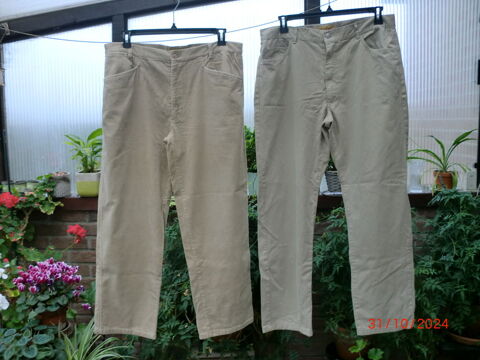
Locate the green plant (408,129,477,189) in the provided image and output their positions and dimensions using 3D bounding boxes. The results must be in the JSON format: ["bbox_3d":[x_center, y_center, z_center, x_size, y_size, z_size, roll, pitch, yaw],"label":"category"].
[{"bbox_3d":[1.135,-0.115,2.720,0.390,0.350,0.330,0,5,0],"label":"green plant"}]

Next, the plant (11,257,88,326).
[{"bbox_3d":[-0.945,0.556,2.400,0.370,0.360,0.340,0,5,0],"label":"plant"}]

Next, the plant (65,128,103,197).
[{"bbox_3d":[-0.836,-0.099,2.660,0.250,0.370,0.240,0,5,0],"label":"plant"}]

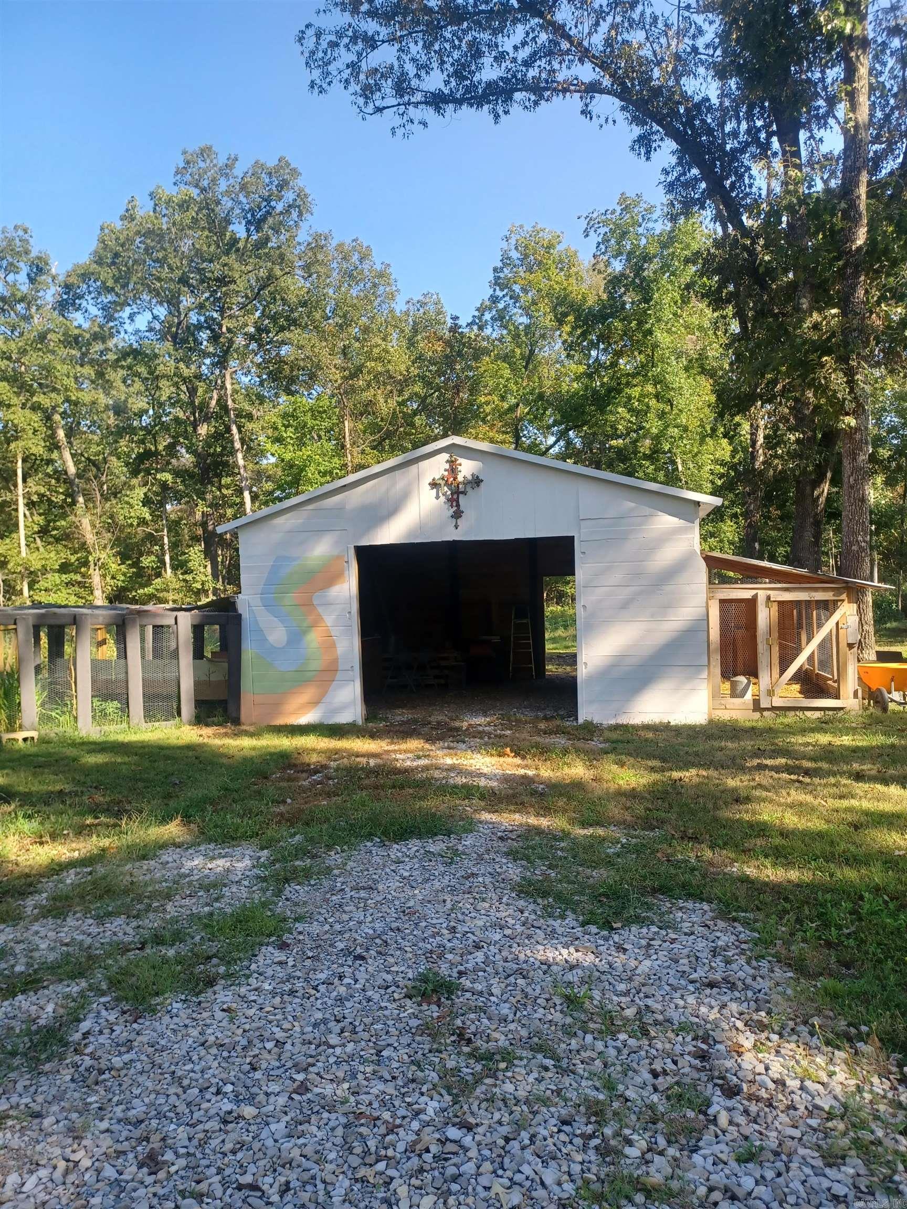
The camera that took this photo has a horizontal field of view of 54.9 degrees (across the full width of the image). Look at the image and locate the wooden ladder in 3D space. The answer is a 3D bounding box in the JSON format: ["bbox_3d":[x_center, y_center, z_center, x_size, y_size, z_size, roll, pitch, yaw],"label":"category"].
[{"bbox_3d":[1.329,0.723,16.977,0.500,1.440,0.550,-1,1,10],"label":"wooden ladder"}]

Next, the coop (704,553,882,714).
[{"bbox_3d":[4.359,0.335,11.964,2.090,2.010,3.200,-1,1,10],"label":"coop"}]

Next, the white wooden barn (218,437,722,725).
[{"bbox_3d":[0.615,-0.341,14.119,6.500,3.680,6.300,-1,1,10],"label":"white wooden barn"}]

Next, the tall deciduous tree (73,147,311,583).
[{"bbox_3d":[-9.051,-7.334,31.085,8.417,17.835,8.417,-1,1,10],"label":"tall deciduous tree"}]

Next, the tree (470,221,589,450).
[{"bbox_3d":[3.136,-6.566,33.074,4.391,15.611,4.391,-1,1,10],"label":"tree"}]

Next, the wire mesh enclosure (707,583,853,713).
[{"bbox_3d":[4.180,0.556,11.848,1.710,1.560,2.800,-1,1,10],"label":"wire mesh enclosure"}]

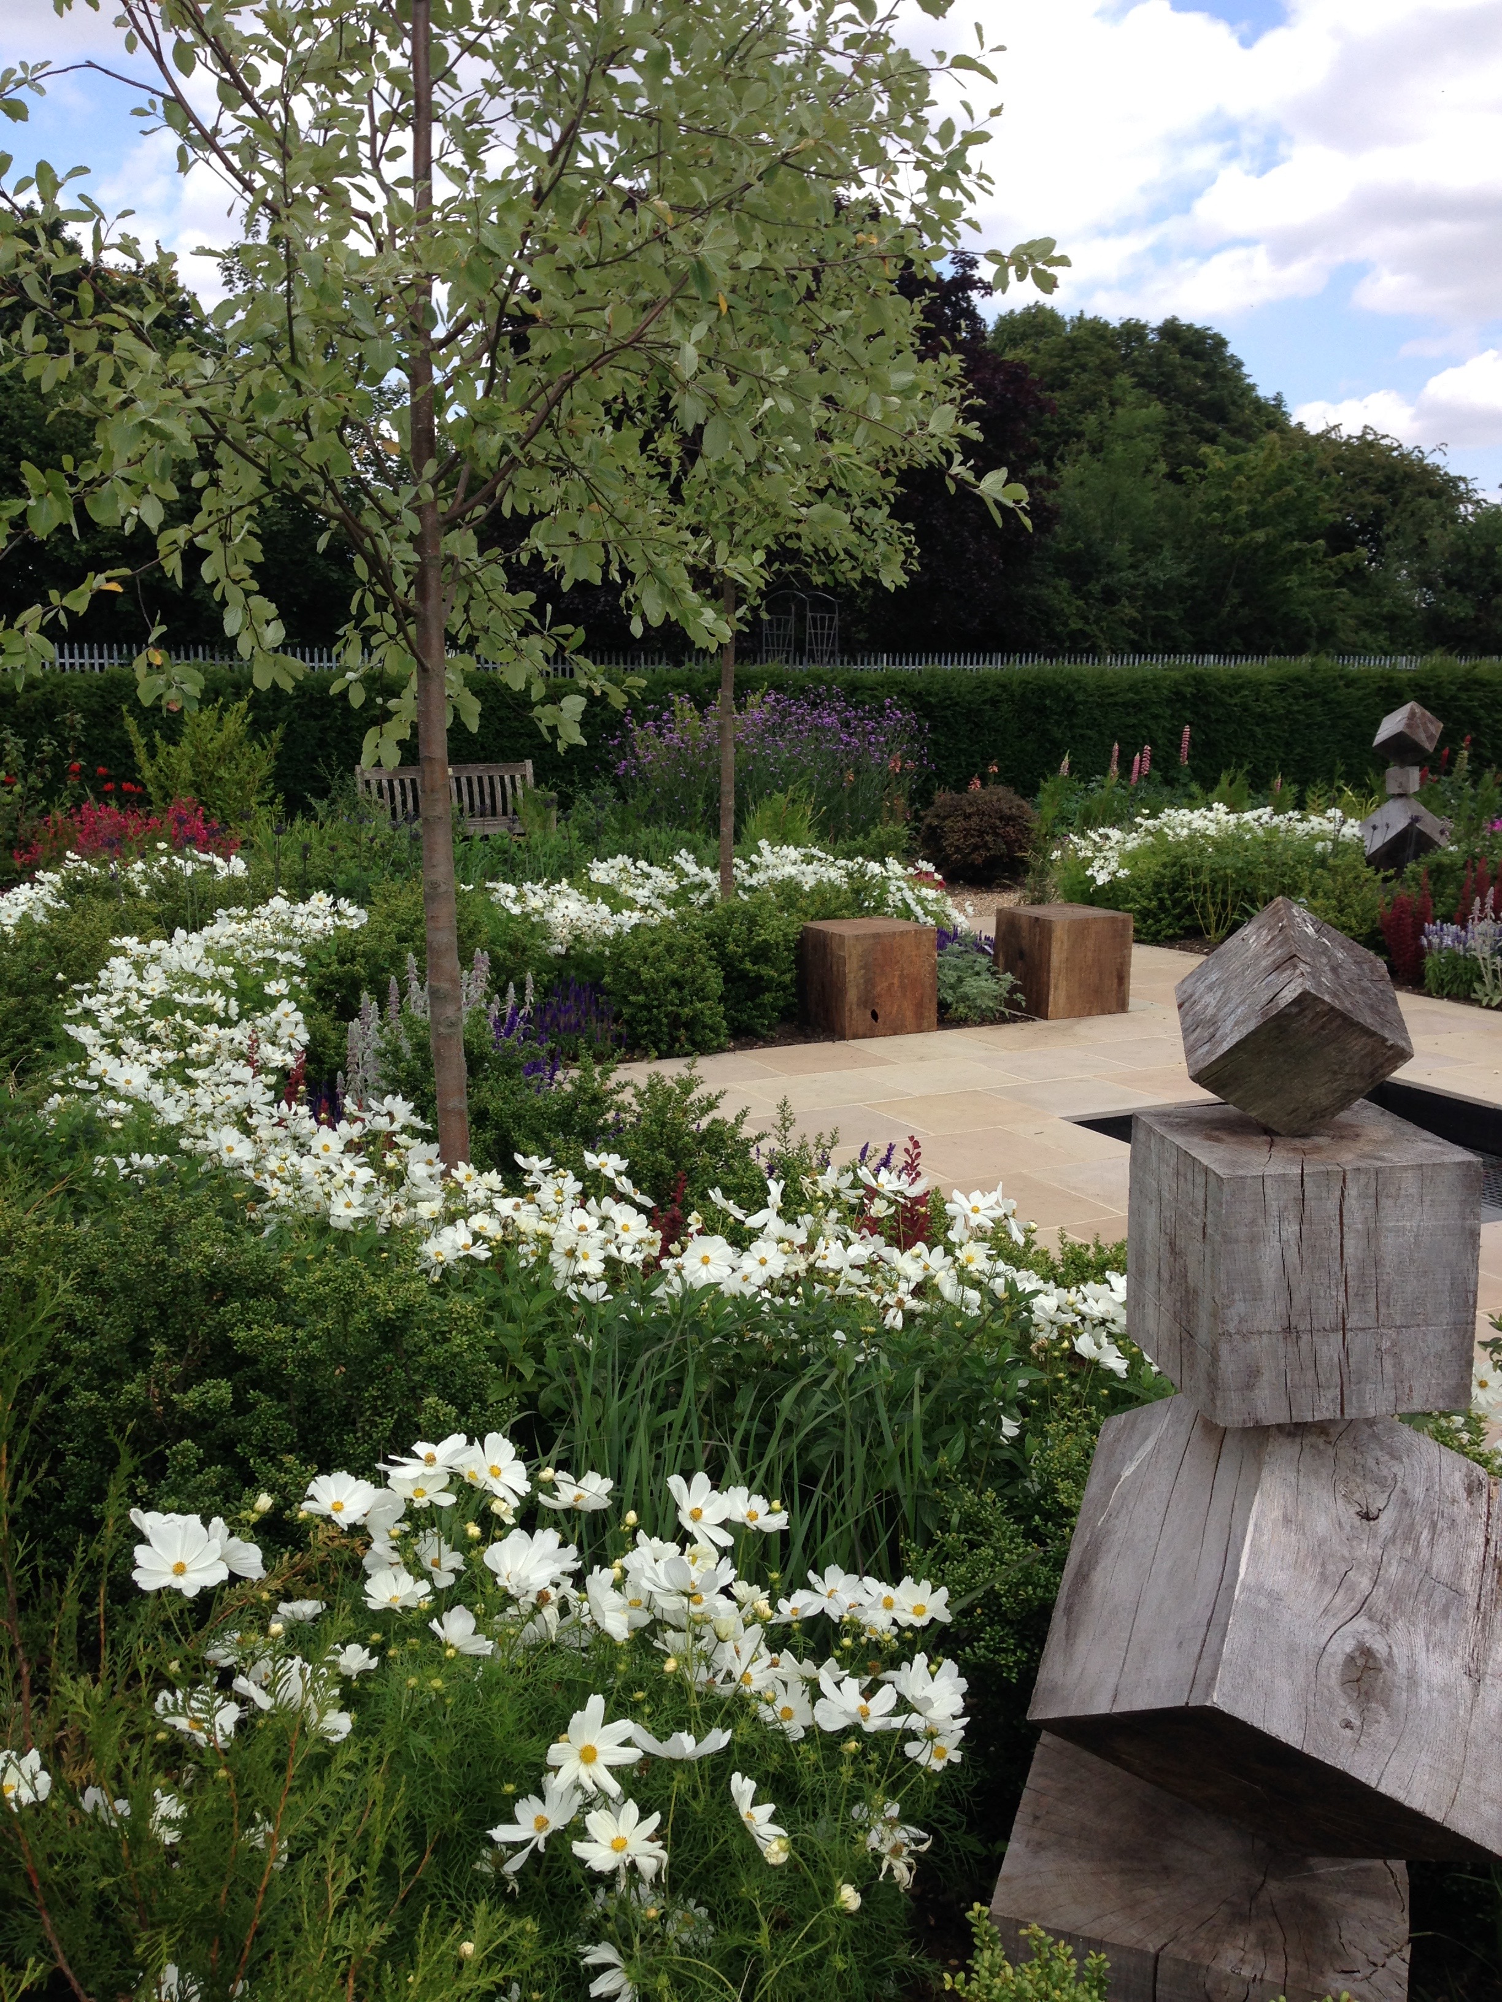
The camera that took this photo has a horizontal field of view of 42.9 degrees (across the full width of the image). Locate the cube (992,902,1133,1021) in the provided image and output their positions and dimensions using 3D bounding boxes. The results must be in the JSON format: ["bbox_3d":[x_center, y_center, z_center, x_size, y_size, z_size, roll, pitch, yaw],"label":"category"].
[{"bbox_3d":[1.458,-0.189,8.907,0.443,0.457,0.444,-5,11,-25],"label":"cube"}]

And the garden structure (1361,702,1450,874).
[{"bbox_3d":[3.980,-1.192,11.624,0.520,1.265,0.520,3,11,19],"label":"garden structure"}]

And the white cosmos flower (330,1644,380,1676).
[{"bbox_3d":[-0.409,0.680,1.970,0.038,0.028,0.046,22,22,35],"label":"white cosmos flower"}]

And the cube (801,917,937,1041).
[{"bbox_3d":[0.524,-0.107,8.509,0.445,0.454,0.428,-5,11,-25],"label":"cube"}]

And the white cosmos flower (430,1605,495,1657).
[{"bbox_3d":[-0.254,0.553,1.680,0.062,0.035,0.062,36,-11,-30],"label":"white cosmos flower"}]

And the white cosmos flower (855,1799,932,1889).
[{"bbox_3d":[0.126,0.743,1.680,0.068,0.075,0.045,-2,-11,-9],"label":"white cosmos flower"}]

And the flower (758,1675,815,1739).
[{"bbox_3d":[0.032,0.623,1.680,0.060,0.024,0.062,0,50,1],"label":"flower"}]

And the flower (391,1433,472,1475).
[{"bbox_3d":[-0.311,0.435,1.830,0.080,0.026,0.072,6,22,31],"label":"flower"}]

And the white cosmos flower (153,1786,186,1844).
[{"bbox_3d":[-0.463,0.650,1.520,0.052,0.026,0.052,-5,24,-27],"label":"white cosmos flower"}]

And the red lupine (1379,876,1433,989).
[{"bbox_3d":[3.312,-0.358,9.616,0.250,0.540,0.250,3,11,19],"label":"red lupine"}]

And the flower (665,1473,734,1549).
[{"bbox_3d":[-0.048,0.489,1.830,0.073,0.027,0.076,-8,53,-41],"label":"flower"}]

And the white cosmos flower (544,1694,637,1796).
[{"bbox_3d":[-0.117,0.554,1.420,0.072,0.076,0.022,-1,-31,-5],"label":"white cosmos flower"}]

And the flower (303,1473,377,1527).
[{"bbox_3d":[-0.392,0.476,1.820,0.071,0.027,0.068,-3,34,-16],"label":"flower"}]

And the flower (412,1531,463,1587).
[{"bbox_3d":[-0.341,0.608,2.080,0.058,0.060,0.033,-4,-19,-20],"label":"flower"}]

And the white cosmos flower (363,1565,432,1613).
[{"bbox_3d":[-0.323,0.535,1.740,0.064,0.029,0.060,-4,18,-21],"label":"white cosmos flower"}]

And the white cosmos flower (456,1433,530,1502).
[{"bbox_3d":[-0.300,0.542,2.220,0.080,0.080,0.035,-5,-19,-24],"label":"white cosmos flower"}]

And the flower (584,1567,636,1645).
[{"bbox_3d":[-0.125,0.540,1.700,0.034,0.070,0.070,-24,12,-6],"label":"flower"}]

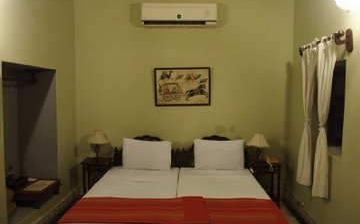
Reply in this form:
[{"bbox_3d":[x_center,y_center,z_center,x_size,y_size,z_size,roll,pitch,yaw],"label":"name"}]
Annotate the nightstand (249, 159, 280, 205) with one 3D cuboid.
[{"bbox_3d":[1.165,1.029,4.028,0.400,0.646,0.338,1,5,2],"label":"nightstand"}]

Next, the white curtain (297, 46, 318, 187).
[{"bbox_3d":[1.418,0.063,3.258,0.113,1.538,0.390,1,5,2],"label":"white curtain"}]

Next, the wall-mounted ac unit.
[{"bbox_3d":[-0.003,-1.291,3.929,0.991,0.269,0.215,1,5,2],"label":"wall-mounted ac unit"}]

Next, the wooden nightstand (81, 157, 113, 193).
[{"bbox_3d":[-1.130,1.003,4.092,0.400,0.635,0.338,1,5,2],"label":"wooden nightstand"}]

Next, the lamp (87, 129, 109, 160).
[{"bbox_3d":[-1.144,0.469,4.057,0.292,0.430,0.292,1,5,2],"label":"lamp"}]

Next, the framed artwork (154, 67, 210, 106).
[{"bbox_3d":[0.042,-0.351,4.102,0.786,0.540,0.030,1,5,2],"label":"framed artwork"}]

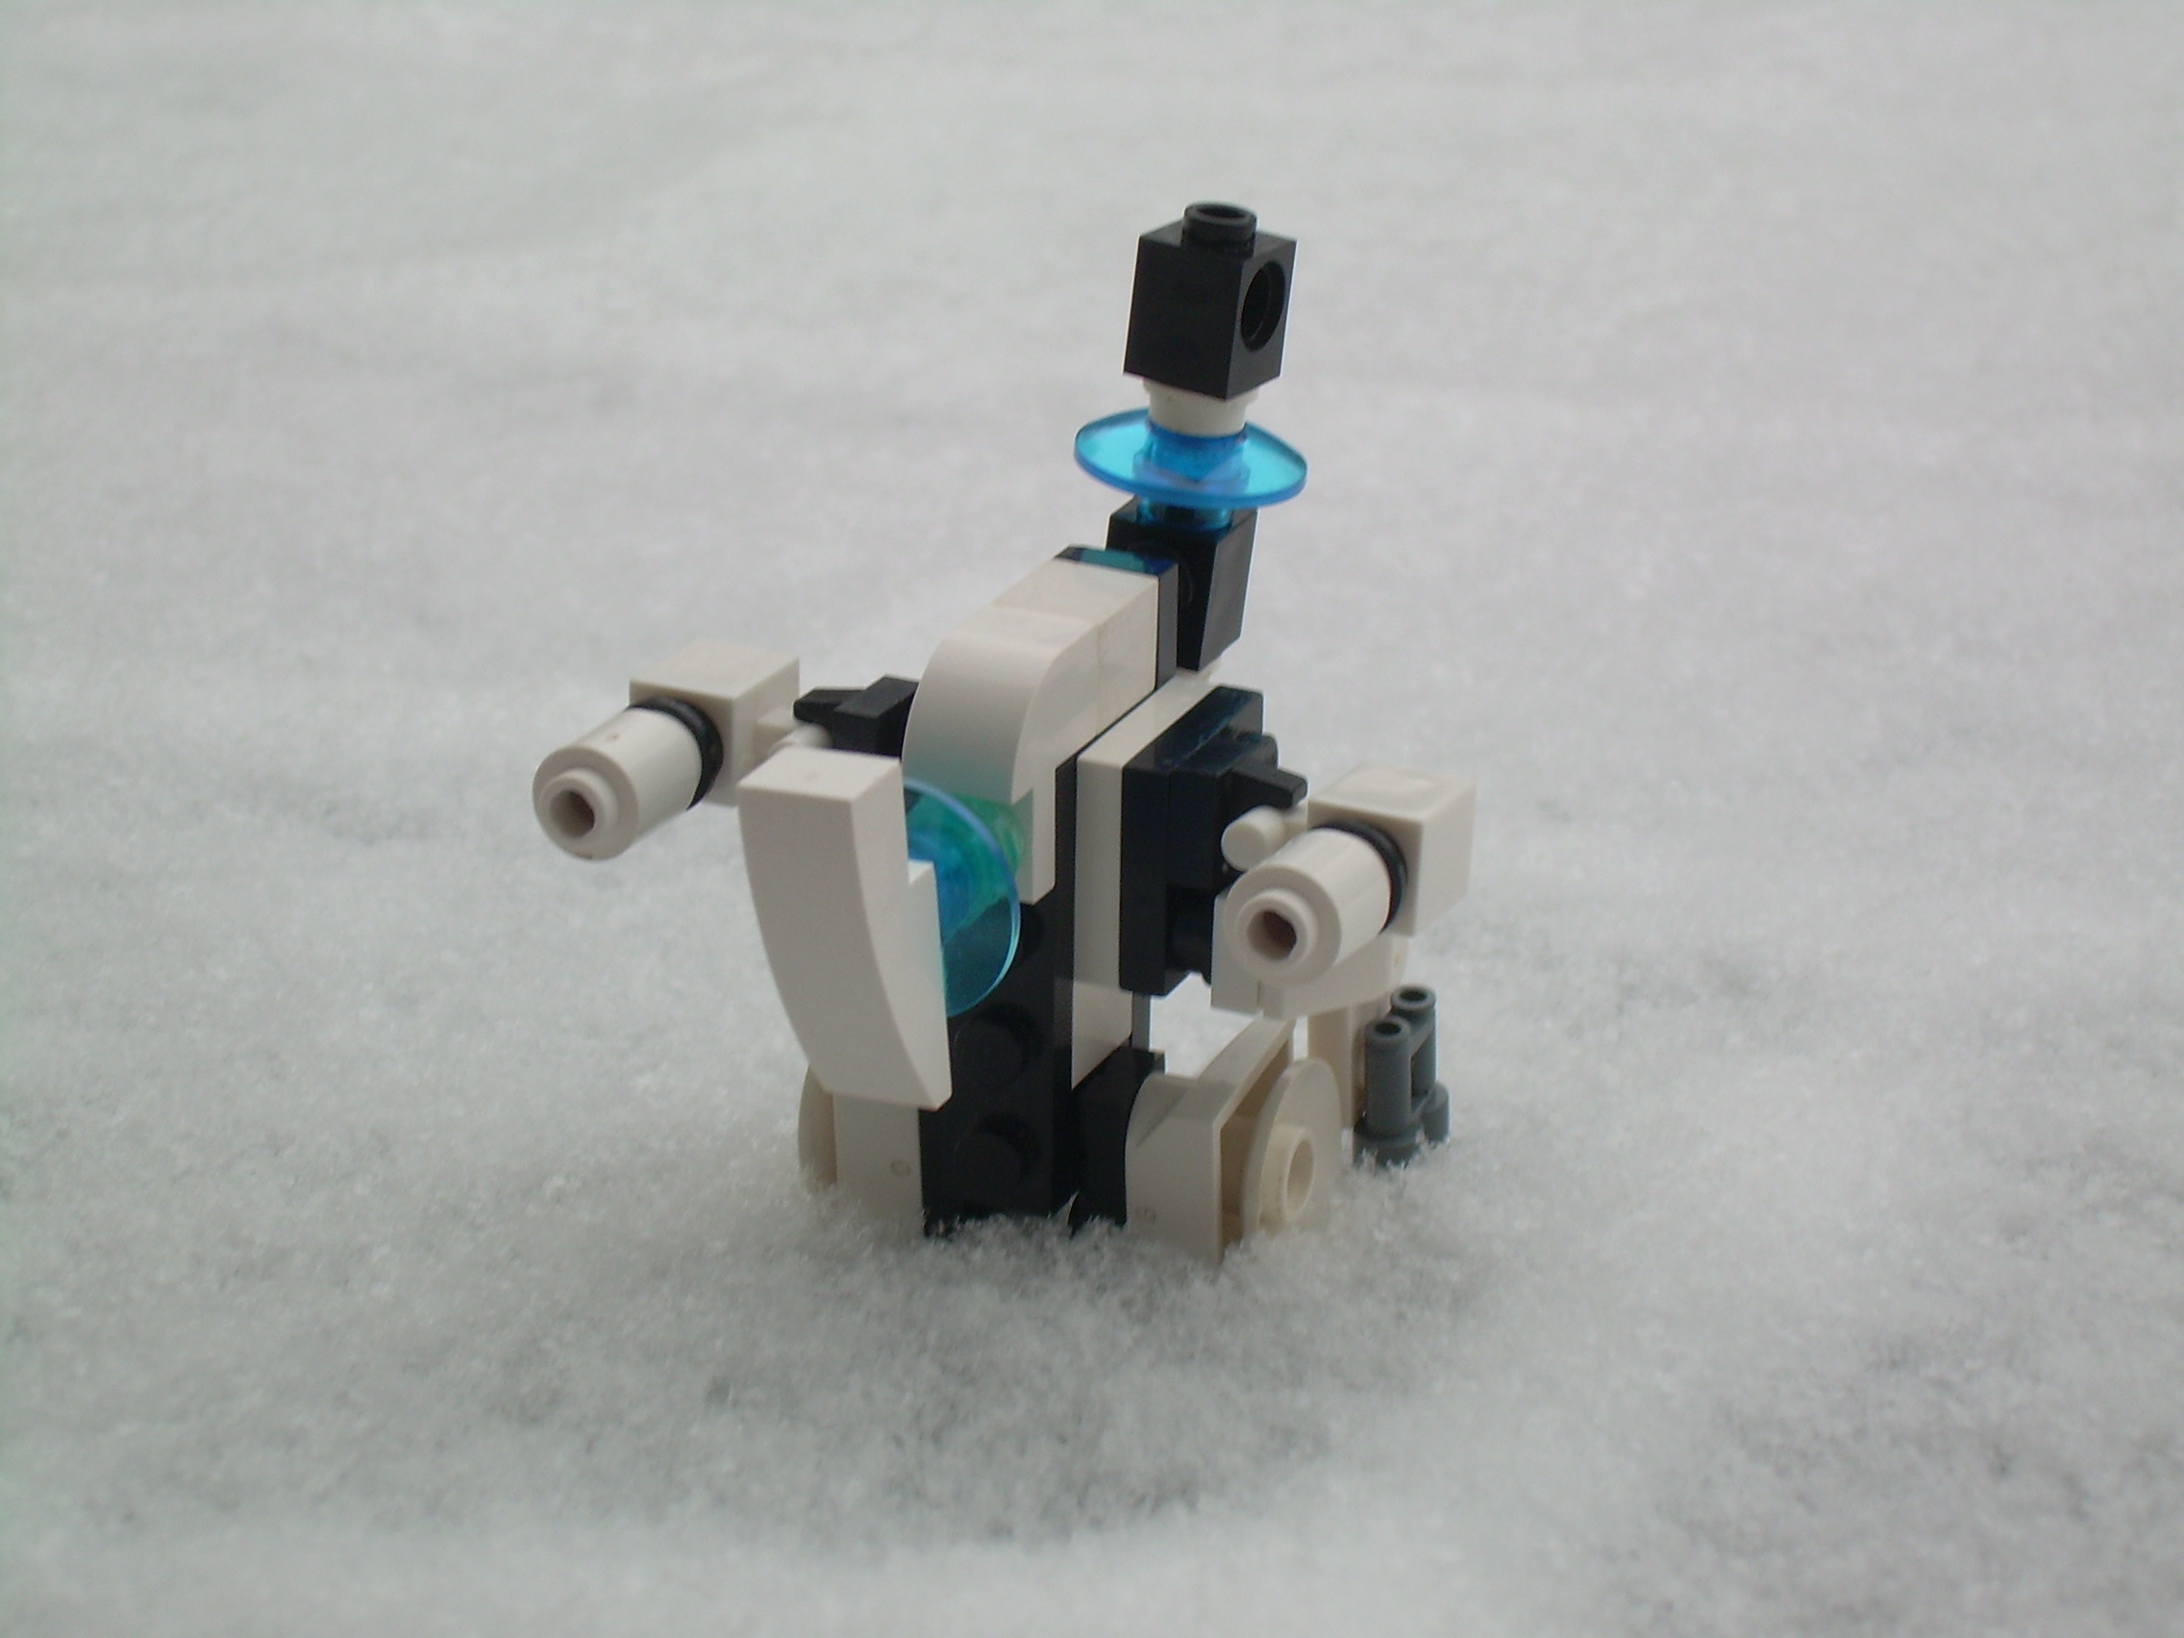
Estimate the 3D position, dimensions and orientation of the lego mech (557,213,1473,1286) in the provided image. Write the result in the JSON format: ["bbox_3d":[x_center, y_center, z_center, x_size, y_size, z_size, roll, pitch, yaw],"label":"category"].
[{"bbox_3d":[-0.005,-0.002,0.395,0.056,0.072,0.057,11,25,22],"label":"lego mech"}]

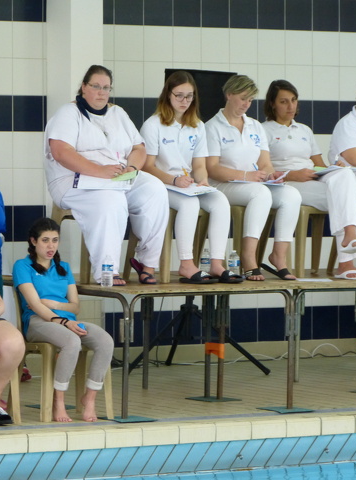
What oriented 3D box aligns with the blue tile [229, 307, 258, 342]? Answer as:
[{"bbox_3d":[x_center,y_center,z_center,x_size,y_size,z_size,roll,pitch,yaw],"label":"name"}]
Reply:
[{"bbox_3d":[0.475,0.624,22.554,0.247,0.250,0.010,-1,2,-34],"label":"blue tile"}]

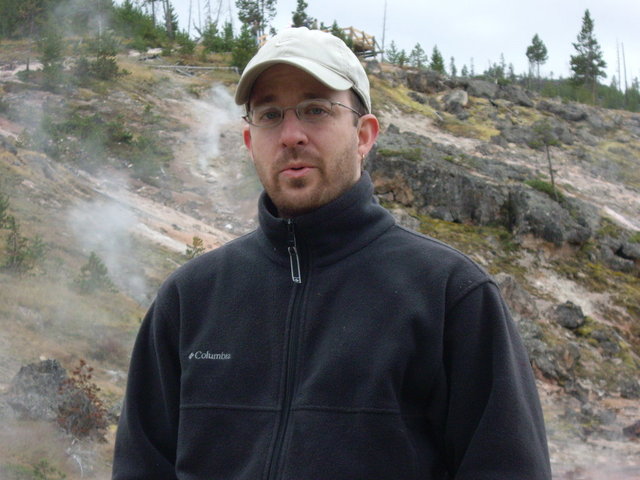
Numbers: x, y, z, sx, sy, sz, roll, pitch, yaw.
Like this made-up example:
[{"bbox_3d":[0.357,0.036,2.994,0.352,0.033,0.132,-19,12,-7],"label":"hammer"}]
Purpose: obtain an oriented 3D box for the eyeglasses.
[{"bbox_3d":[-0.012,-0.152,2.266,0.136,0.040,0.136,-6,-9,24],"label":"eyeglasses"}]

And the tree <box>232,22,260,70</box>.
[{"bbox_3d":[-4.373,-11.357,102.000,1.450,2.817,1.450,0,0,0],"label":"tree"}]

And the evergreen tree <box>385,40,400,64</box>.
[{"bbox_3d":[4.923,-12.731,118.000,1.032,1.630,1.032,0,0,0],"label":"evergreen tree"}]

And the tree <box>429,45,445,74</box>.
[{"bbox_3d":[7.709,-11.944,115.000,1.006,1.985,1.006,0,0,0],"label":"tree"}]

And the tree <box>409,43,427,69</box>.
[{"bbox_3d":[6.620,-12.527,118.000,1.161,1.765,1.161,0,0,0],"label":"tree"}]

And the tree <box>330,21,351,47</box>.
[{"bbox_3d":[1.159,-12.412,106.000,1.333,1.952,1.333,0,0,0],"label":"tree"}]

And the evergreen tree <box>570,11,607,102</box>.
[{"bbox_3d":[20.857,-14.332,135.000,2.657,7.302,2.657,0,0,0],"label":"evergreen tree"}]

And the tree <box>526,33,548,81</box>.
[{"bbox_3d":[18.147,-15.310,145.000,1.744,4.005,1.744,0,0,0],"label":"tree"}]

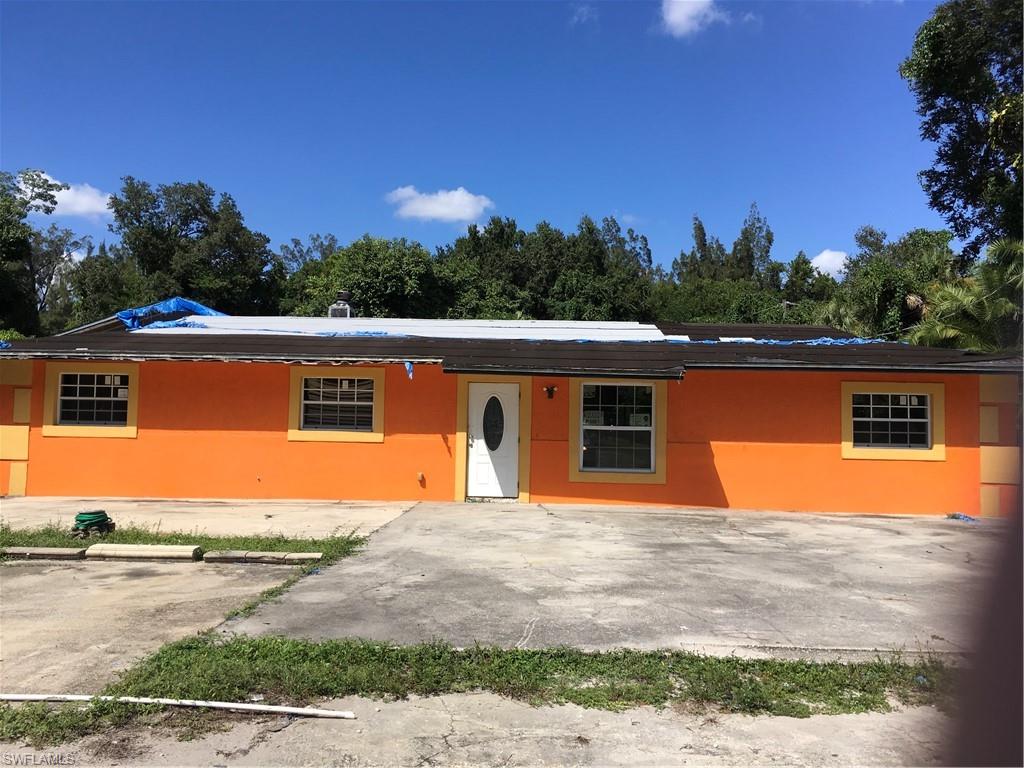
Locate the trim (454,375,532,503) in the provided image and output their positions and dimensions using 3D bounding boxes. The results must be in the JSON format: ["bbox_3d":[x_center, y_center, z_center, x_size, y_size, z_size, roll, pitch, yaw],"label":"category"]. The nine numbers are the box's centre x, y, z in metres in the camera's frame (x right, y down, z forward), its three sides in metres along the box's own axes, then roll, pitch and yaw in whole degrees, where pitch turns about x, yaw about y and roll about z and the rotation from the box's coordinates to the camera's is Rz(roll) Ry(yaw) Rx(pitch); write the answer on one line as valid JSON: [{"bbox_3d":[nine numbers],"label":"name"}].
[{"bbox_3d":[-0.322,0.961,15.245,1.327,2.296,0.120,1,-3,3],"label":"trim"}]

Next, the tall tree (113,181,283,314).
[{"bbox_3d":[-15.075,-3.378,40.992,8.400,13.053,7.980,1,-3,3],"label":"tall tree"}]

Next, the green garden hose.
[{"bbox_3d":[-5.183,1.727,10.600,0.480,0.310,0.430,1,-3,3],"label":"green garden hose"}]

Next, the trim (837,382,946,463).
[{"bbox_3d":[6.633,0.654,14.925,1.760,1.341,0.100,1,-3,3],"label":"trim"}]

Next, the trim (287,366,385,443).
[{"bbox_3d":[-3.135,0.372,15.410,1.729,1.338,0.100,1,-3,3],"label":"trim"}]

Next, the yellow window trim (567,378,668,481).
[{"bbox_3d":[1.874,0.801,15.147,1.710,1.885,0.100,1,-3,3],"label":"yellow window trim"}]

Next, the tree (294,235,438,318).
[{"bbox_3d":[-6.185,-1.636,36.467,6.200,9.444,5.890,1,-3,3],"label":"tree"}]

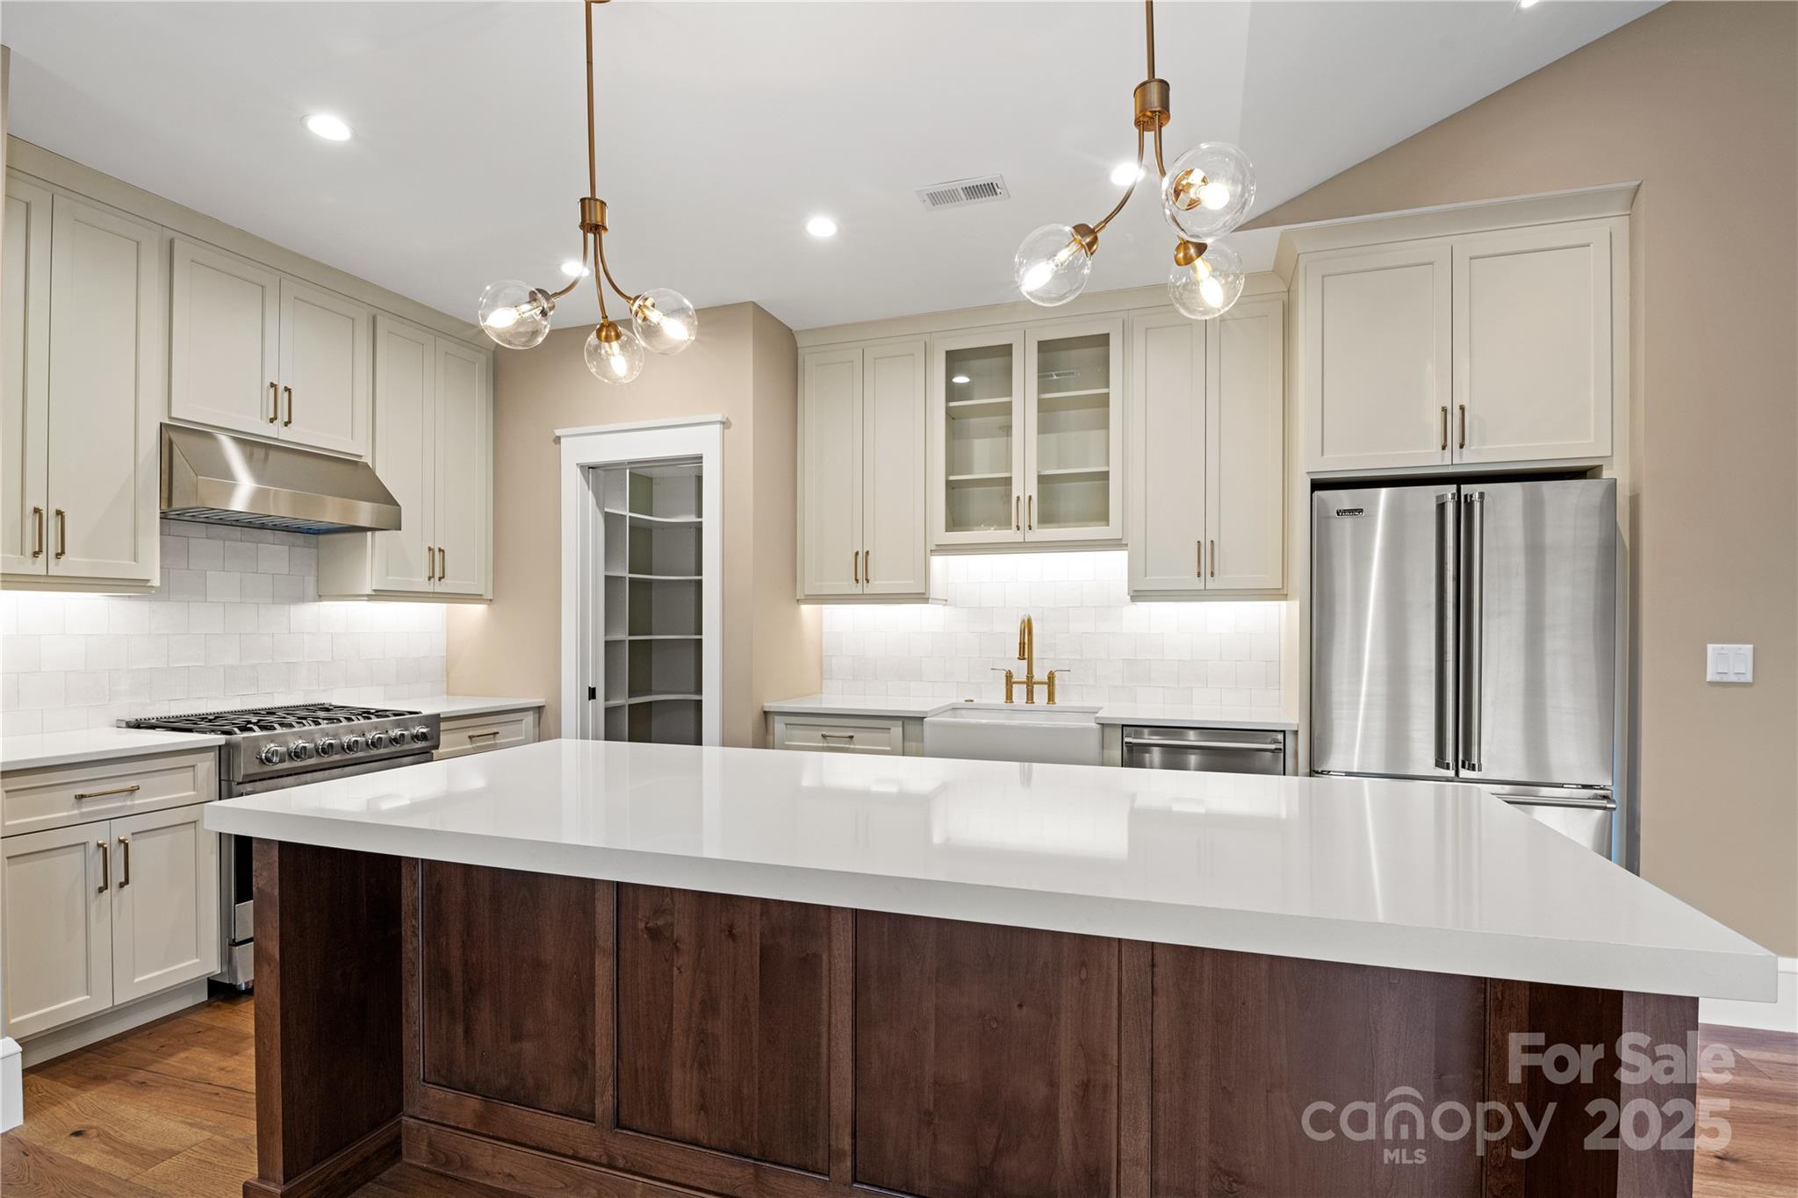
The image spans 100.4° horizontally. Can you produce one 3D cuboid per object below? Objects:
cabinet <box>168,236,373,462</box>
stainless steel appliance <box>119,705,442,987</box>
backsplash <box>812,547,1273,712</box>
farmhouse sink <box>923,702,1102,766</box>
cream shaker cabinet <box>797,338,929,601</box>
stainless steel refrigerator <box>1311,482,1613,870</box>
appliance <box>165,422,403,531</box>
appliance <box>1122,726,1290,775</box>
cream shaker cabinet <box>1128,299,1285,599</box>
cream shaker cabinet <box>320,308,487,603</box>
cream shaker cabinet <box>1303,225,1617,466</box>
[{"bbox_3d":[-2.834,-1.031,3.284,0.346,0.711,0.817,0,-1,17],"label":"cabinet"},{"bbox_3d":[-2.627,0.976,3.226,0.736,0.956,0.844,0,-1,17],"label":"stainless steel appliance"},{"bbox_3d":[0.665,0.128,3.739,2.273,0.750,0.012,0,-1,17],"label":"backsplash"},{"bbox_3d":[0.531,0.641,3.346,0.743,0.261,0.487,0,-1,17],"label":"farmhouse sink"},{"bbox_3d":[-0.151,-0.691,4.231,0.758,1.411,0.364,0,-2,16],"label":"cream shaker cabinet"},{"bbox_3d":[2.149,0.524,3.095,0.923,1.825,0.850,0,-2,16],"label":"stainless steel refrigerator"},{"bbox_3d":[-2.726,-0.490,3.233,0.578,0.340,0.817,0,-1,17],"label":"appliance"},{"bbox_3d":[1.401,1.018,3.555,0.622,0.865,0.644,0,-2,16],"label":"appliance"},{"bbox_3d":[1.512,-0.706,3.742,0.703,1.411,0.364,0,-2,16],"label":"cream shaker cabinet"},{"bbox_3d":[-2.650,-0.708,4.113,0.333,1.432,0.764,0,-2,16],"label":"cream shaker cabinet"},{"bbox_3d":[2.225,-0.935,3.201,1.058,0.867,0.690,0,-2,16],"label":"cream shaker cabinet"}]

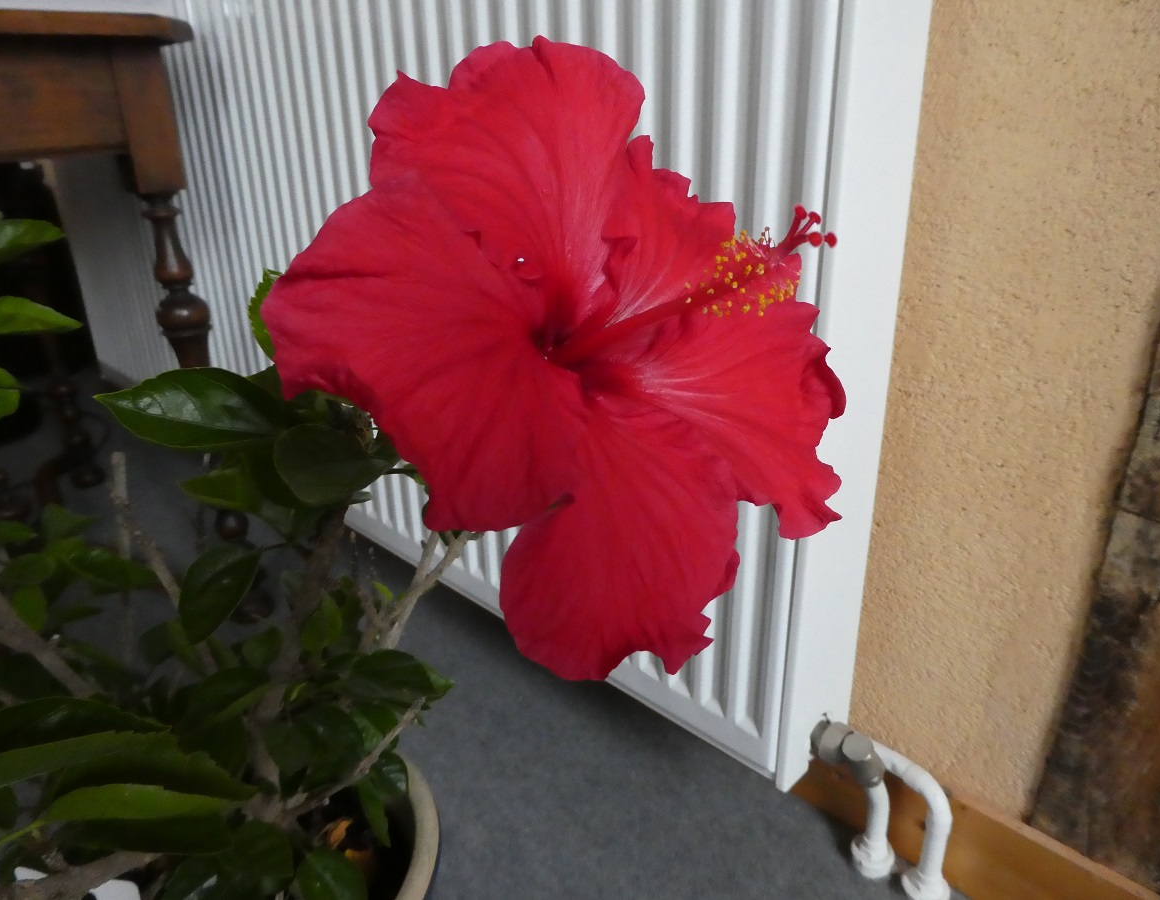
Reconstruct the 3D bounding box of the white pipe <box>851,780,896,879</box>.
[{"bbox_3d":[0.230,0.297,0.652,0.035,0.082,0.034,-19,27,-40],"label":"white pipe"}]

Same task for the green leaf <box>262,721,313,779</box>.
[{"bbox_3d":[-0.135,0.139,0.385,0.025,0.008,0.030,-10,62,-12],"label":"green leaf"}]

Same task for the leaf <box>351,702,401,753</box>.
[{"bbox_3d":[-0.101,0.136,0.410,0.027,0.026,0.018,-7,21,-16],"label":"leaf"}]

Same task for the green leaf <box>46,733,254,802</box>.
[{"bbox_3d":[-0.161,0.119,0.310,0.074,0.014,0.030,3,36,-12],"label":"green leaf"}]

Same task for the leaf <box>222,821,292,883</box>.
[{"bbox_3d":[-0.141,0.176,0.365,0.027,0.009,0.031,-25,56,-24],"label":"leaf"}]

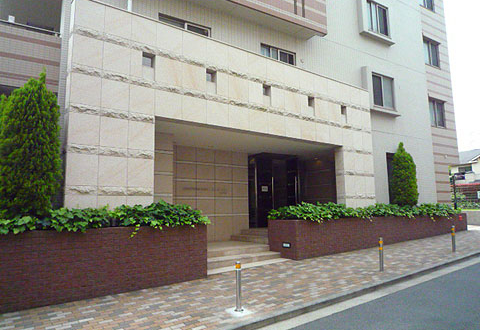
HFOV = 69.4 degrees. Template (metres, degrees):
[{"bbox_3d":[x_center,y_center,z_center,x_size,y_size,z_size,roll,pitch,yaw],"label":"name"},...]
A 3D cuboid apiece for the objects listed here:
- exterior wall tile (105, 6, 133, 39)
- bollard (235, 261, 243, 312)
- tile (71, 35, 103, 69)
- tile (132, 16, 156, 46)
[{"bbox_3d":[-2.427,-2.821,6.894,0.531,0.584,0.040,5,-9,-36],"label":"exterior wall tile"},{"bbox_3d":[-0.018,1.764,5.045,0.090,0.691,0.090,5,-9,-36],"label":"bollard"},{"bbox_3d":[-2.846,-2.117,6.484,0.530,0.579,0.040,5,-9,-36],"label":"tile"},{"bbox_3d":[-2.063,-2.865,7.458,0.552,0.586,0.050,5,-9,-36],"label":"tile"}]

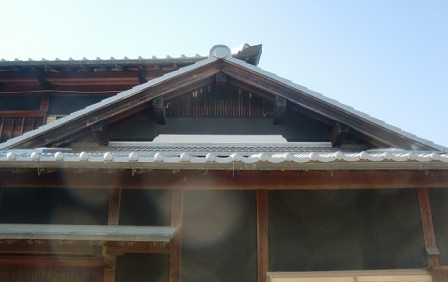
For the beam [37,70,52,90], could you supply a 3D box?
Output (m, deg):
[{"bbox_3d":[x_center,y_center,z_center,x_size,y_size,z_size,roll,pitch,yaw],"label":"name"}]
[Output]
[{"bbox_3d":[-3.450,-1.170,9.530,0.130,0.190,0.550,0,-21,0],"label":"beam"}]

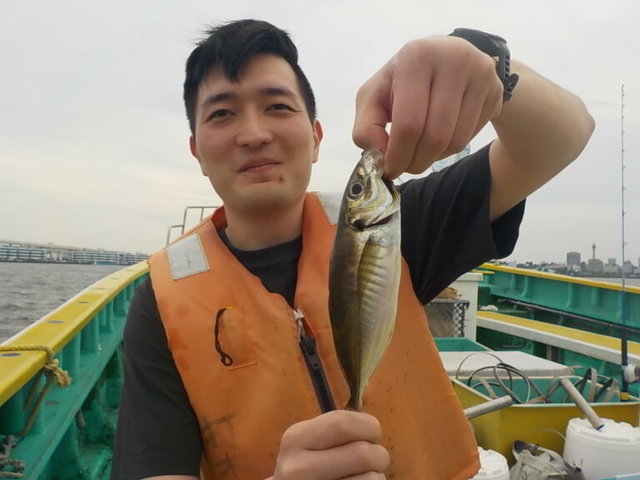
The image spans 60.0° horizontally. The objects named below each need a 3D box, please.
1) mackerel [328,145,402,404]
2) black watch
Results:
[{"bbox_3d":[0.032,0.036,0.405,0.050,0.212,0.029,3,0,0],"label":"mackerel"},{"bbox_3d":[0.135,-0.145,0.475,0.061,0.054,0.045,28,17,30],"label":"black watch"}]

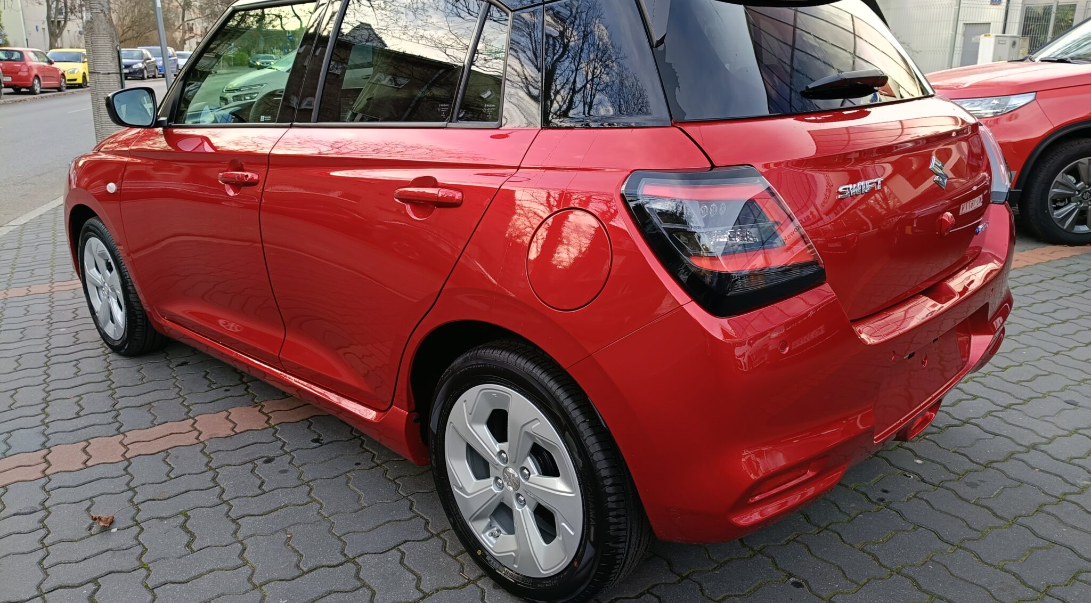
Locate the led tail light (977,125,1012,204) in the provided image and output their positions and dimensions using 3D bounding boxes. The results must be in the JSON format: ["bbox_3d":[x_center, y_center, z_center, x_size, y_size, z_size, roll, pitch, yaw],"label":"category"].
[{"bbox_3d":[1.242,-0.410,2.405,0.255,0.250,0.310,10,20,34],"label":"led tail light"}]

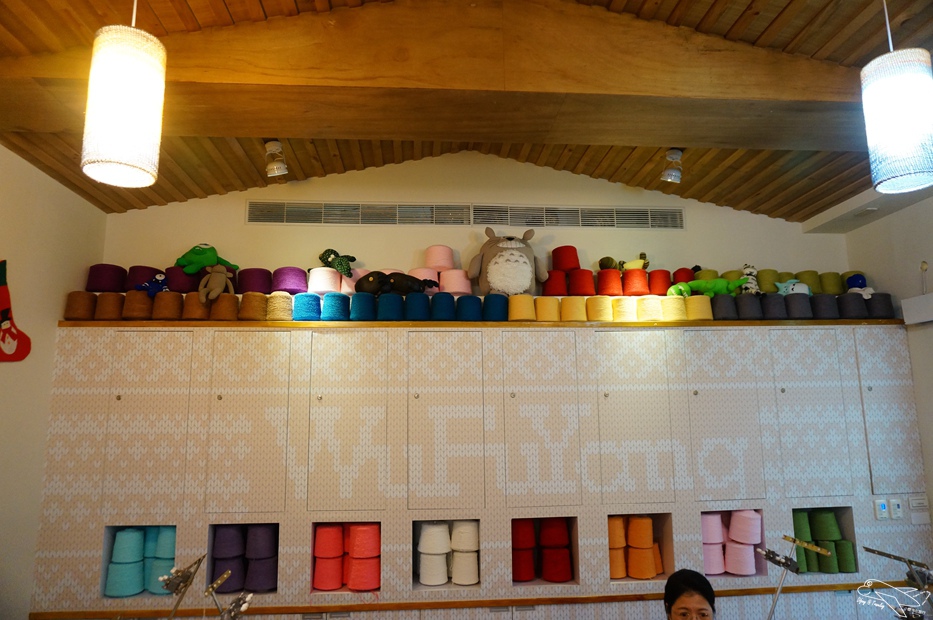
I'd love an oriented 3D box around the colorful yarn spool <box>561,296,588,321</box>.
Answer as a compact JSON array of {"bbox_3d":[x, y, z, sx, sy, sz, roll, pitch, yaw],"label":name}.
[{"bbox_3d":[0.701,0.007,4.065,0.172,0.170,0.172,0,-9,-5],"label":"colorful yarn spool"}]

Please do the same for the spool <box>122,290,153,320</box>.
[{"bbox_3d":[-1.895,-0.017,3.589,0.169,0.170,0.169,0,-8,-5],"label":"spool"}]

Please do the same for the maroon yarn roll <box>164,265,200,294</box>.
[{"bbox_3d":[-1.862,-0.177,4.094,0.216,0.184,0.216,0,-9,-5],"label":"maroon yarn roll"}]

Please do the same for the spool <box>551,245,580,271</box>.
[{"bbox_3d":[0.654,-0.322,4.060,0.191,0.168,0.191,-1,-8,0],"label":"spool"}]

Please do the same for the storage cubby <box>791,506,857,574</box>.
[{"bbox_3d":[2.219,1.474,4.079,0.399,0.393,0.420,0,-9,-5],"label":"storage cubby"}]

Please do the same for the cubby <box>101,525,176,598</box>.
[{"bbox_3d":[-1.764,1.378,3.495,0.373,0.363,0.374,0,-9,-5],"label":"cubby"}]

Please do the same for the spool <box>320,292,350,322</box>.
[{"bbox_3d":[-0.817,-0.005,3.902,0.178,0.179,0.178,0,-9,-5],"label":"spool"}]

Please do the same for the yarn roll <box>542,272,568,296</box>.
[{"bbox_3d":[0.575,-0.161,4.029,0.175,0.171,0.175,0,-8,-5],"label":"yarn roll"}]

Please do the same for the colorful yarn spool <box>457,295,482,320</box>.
[{"bbox_3d":[0.020,0.001,3.958,0.159,0.164,0.159,0,-9,-5],"label":"colorful yarn spool"}]

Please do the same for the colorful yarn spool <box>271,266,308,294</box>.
[{"bbox_3d":[-1.116,-0.162,3.953,0.222,0.184,0.222,0,-10,-4],"label":"colorful yarn spool"}]

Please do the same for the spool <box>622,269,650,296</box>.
[{"bbox_3d":[1.117,-0.169,4.079,0.182,0.181,0.182,0,-8,-5],"label":"spool"}]

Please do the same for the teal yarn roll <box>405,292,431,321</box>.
[{"bbox_3d":[-0.290,-0.008,3.742,0.154,0.174,0.154,0,-9,-5],"label":"teal yarn roll"}]

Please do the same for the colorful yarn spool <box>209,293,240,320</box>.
[{"bbox_3d":[-1.423,-0.005,3.652,0.162,0.168,0.162,0,-9,-5],"label":"colorful yarn spool"}]

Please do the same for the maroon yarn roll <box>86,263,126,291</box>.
[{"bbox_3d":[-2.324,-0.176,4.032,0.233,0.201,0.233,0,-9,-5],"label":"maroon yarn roll"}]

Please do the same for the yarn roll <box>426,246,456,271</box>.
[{"bbox_3d":[-0.170,-0.319,3.986,0.186,0.170,0.186,0,-8,-5],"label":"yarn roll"}]

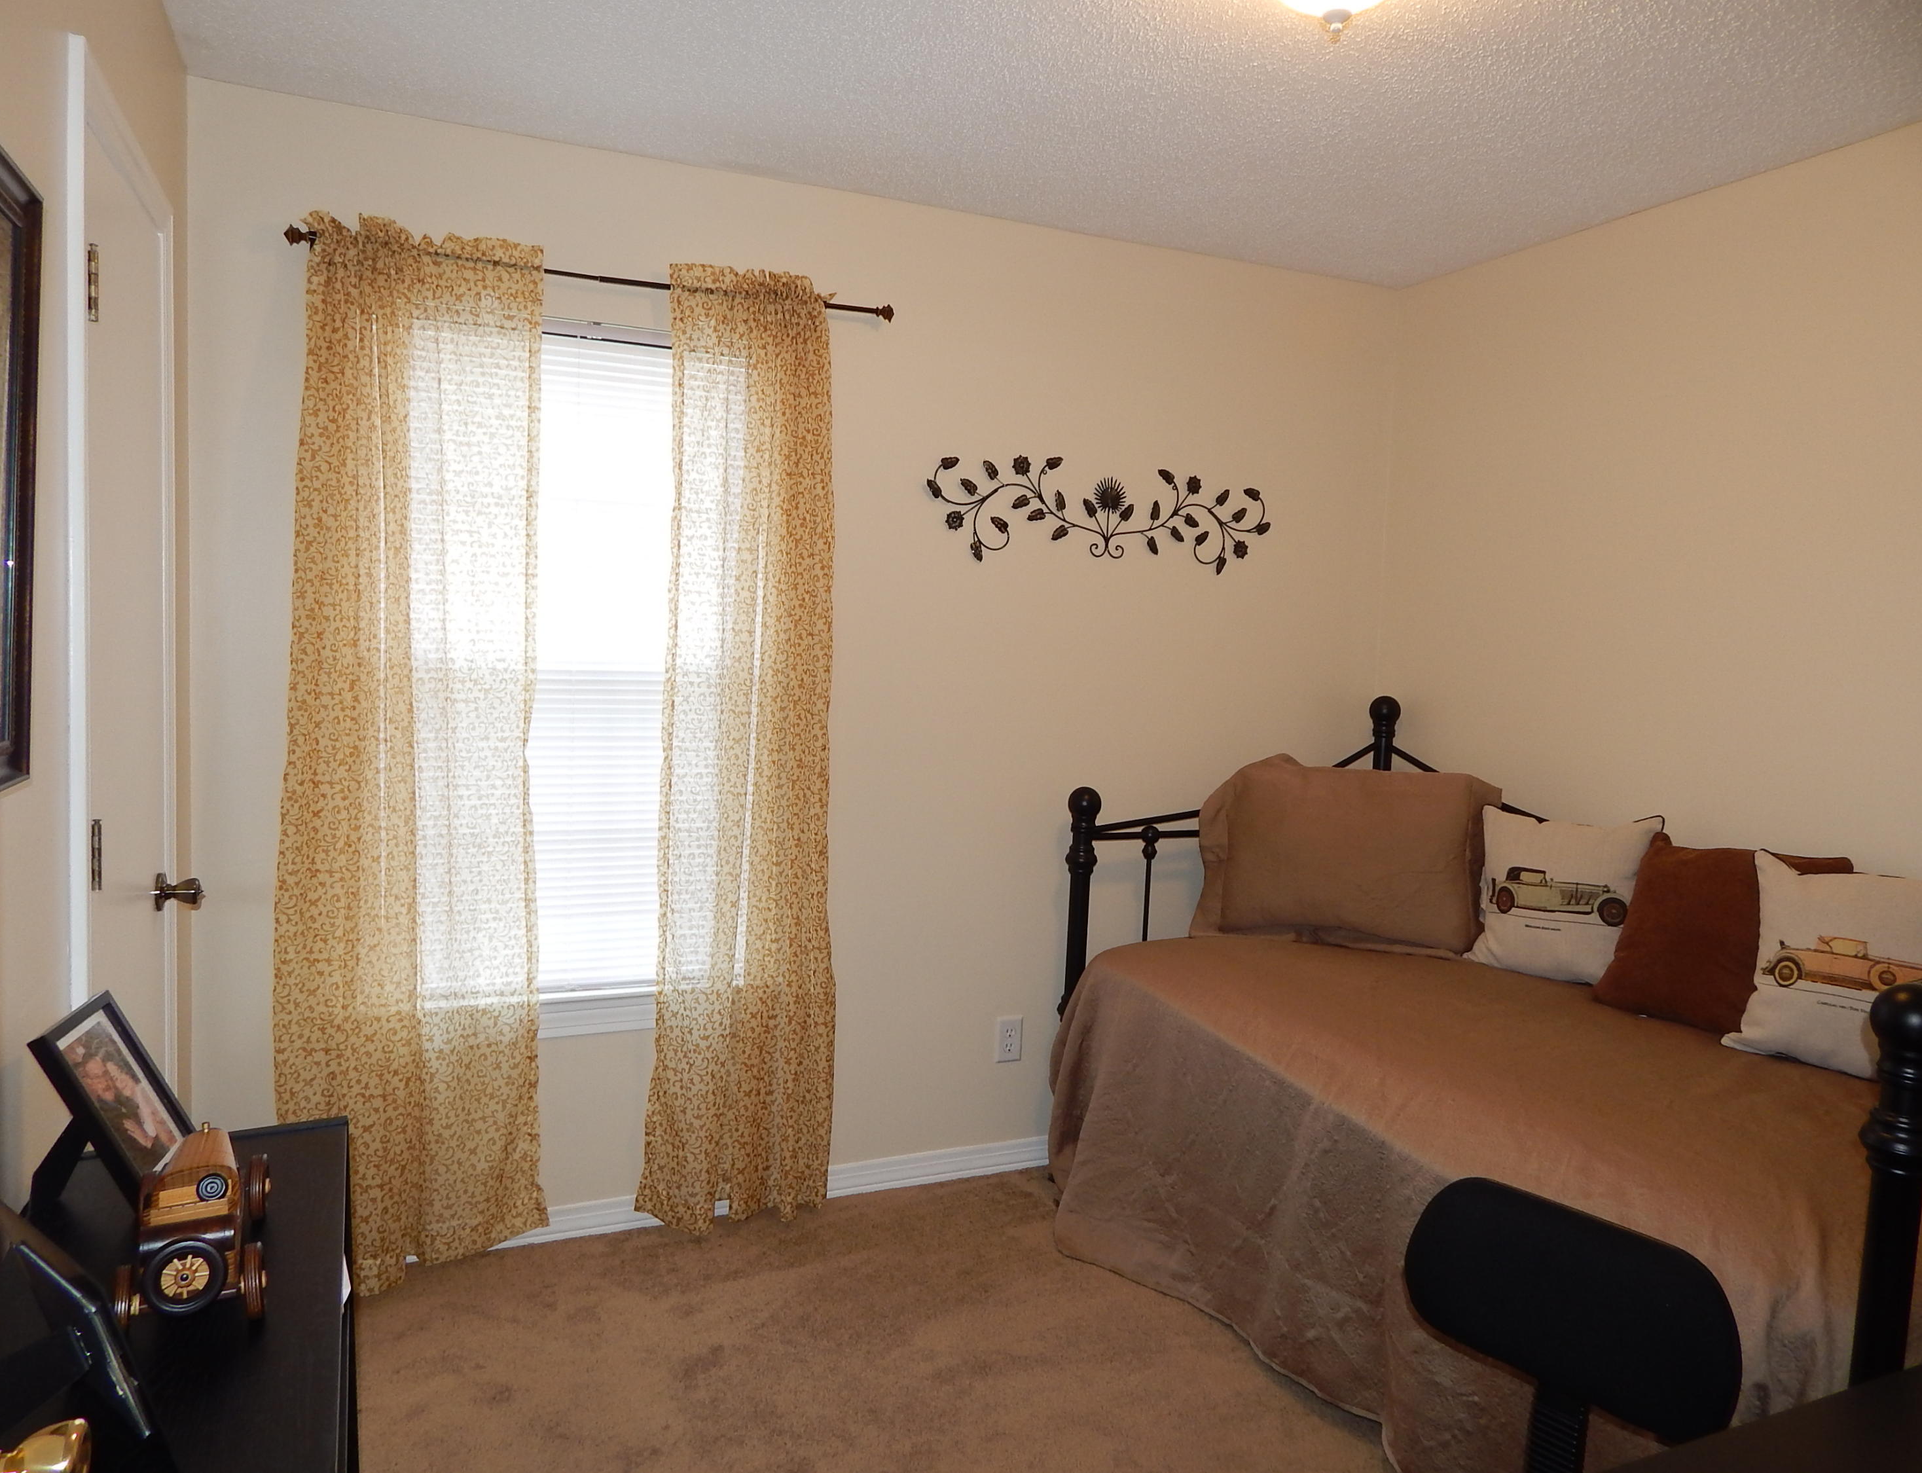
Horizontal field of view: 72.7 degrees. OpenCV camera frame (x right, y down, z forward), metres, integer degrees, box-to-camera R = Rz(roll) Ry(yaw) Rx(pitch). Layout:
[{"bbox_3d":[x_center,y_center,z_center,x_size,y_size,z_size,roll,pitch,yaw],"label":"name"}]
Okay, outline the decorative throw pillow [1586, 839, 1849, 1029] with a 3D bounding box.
[{"bbox_3d":[1.541,0.409,2.678,0.140,0.410,0.425,23,-6,-26],"label":"decorative throw pillow"}]

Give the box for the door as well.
[{"bbox_3d":[-1.301,0.191,2.020,0.040,2.040,0.620,0,4,-24],"label":"door"}]

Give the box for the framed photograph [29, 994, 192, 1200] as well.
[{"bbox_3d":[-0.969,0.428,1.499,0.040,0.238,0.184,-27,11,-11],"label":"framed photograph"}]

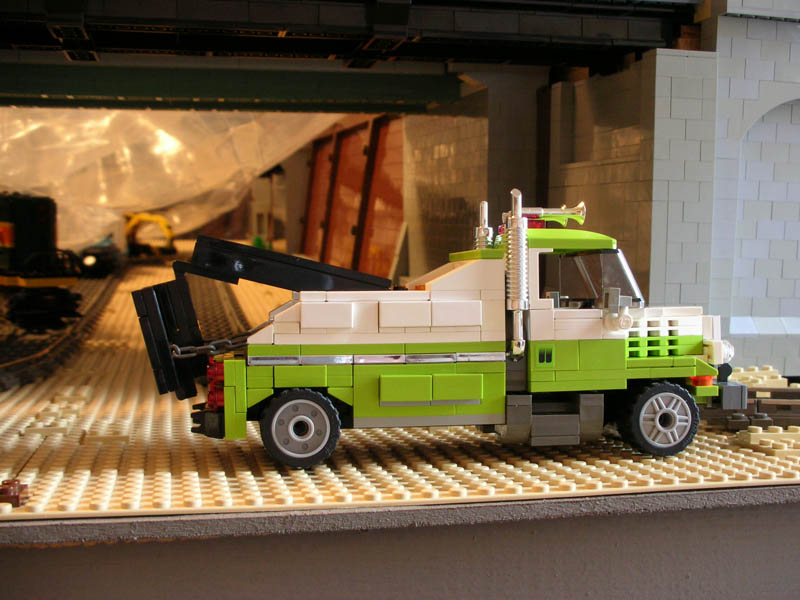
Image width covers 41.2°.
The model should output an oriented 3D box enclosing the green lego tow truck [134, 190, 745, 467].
[{"bbox_3d":[0.014,0.008,0.353,0.199,0.086,0.061,0,1,-11],"label":"green lego tow truck"}]

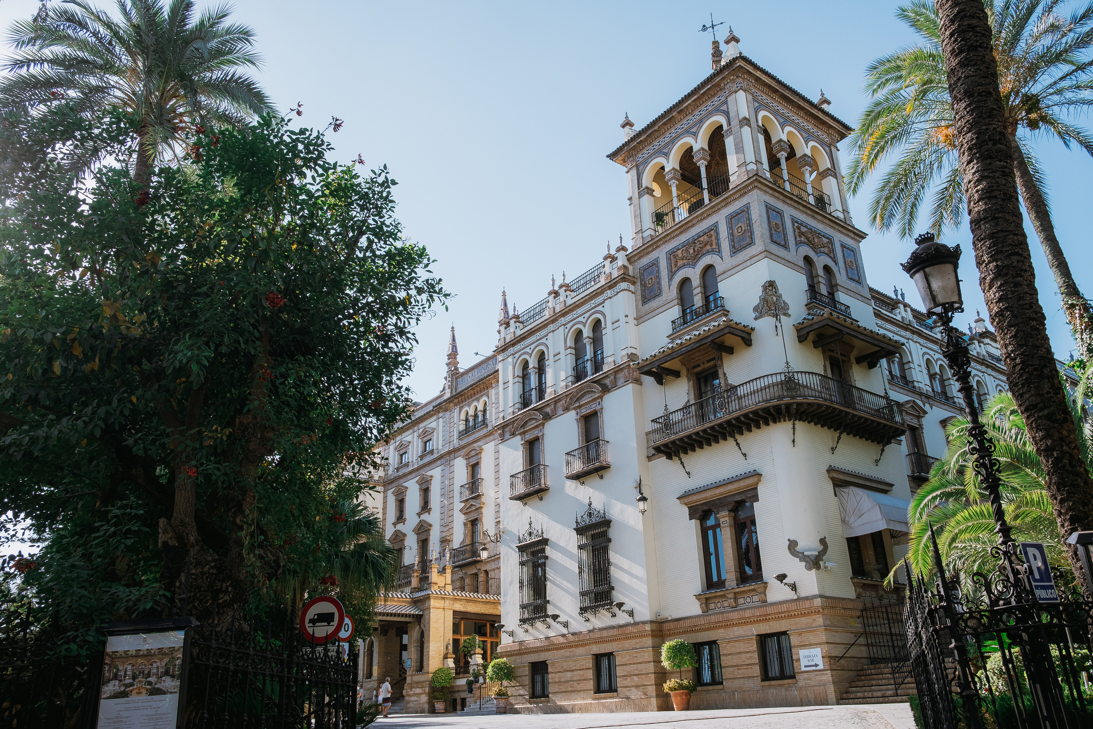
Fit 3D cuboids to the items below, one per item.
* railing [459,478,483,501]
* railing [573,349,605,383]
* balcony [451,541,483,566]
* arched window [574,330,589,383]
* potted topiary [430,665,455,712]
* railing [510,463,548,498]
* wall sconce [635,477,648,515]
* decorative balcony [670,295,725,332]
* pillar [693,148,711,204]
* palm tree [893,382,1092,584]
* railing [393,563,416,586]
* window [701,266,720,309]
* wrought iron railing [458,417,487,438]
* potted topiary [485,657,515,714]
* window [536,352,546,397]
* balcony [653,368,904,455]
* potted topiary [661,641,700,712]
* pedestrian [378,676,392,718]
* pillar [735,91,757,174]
[{"bbox_3d":[-4.617,7.760,50.113,0.364,1.070,2.161,16,-29,-35],"label":"railing"},{"bbox_3d":[1.924,0.293,36.946,0.160,1.065,2.098,16,-29,-35],"label":"railing"},{"bbox_3d":[-4.950,11.882,51.385,0.550,1.000,2.700,16,-29,-35],"label":"balcony"},{"bbox_3d":[1.639,-0.385,37.739,0.234,2.726,1.065,16,-29,-35],"label":"arched window"},{"bbox_3d":[-5.432,16.925,42.755,1.280,2.270,1.280,-2,-24,-1],"label":"potted topiary"},{"bbox_3d":[-0.731,5.006,34.965,0.535,0.995,2.087,16,-29,-35],"label":"railing"},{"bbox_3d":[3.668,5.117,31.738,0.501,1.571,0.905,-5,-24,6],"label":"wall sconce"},{"bbox_3d":[5.563,-1.807,30.111,0.278,0.471,2.440,16,-29,-35],"label":"decorative balcony"},{"bbox_3d":[6.708,-7.857,34.809,0.564,2.716,0.564,16,-29,-35],"label":"pillar"},{"bbox_3d":[8.365,3.006,15.198,3.600,5.400,3.600,-14,-27,26],"label":"palm tree"},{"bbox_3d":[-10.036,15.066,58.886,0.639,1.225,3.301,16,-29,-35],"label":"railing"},{"bbox_3d":[6.627,-3.034,32.787,0.234,2.045,0.937,16,-29,-35],"label":"window"},{"bbox_3d":[-4.981,4.418,56.136,0.266,0.554,3.568,16,-29,-35],"label":"wrought iron railing"},{"bbox_3d":[-1.949,13.731,35.152,1.270,2.250,1.270,-2,-24,-1],"label":"potted topiary"},{"bbox_3d":[-0.096,0.580,36.749,0.214,2.440,0.909,16,-29,-35],"label":"window"},{"bbox_3d":[8.409,1.835,29.366,9.300,1.540,4.630,-5,-24,6],"label":"balcony"},{"bbox_3d":[4.235,9.836,25.973,1.102,2.140,1.102,-1,-24,-1],"label":"potted topiary"},{"bbox_3d":[-7.451,15.529,38.298,0.500,1.720,0.500,10,-26,-25],"label":"pedestrian"},{"bbox_3d":[8.127,-9.283,33.267,0.405,4.153,0.405,16,-29,-35],"label":"pillar"}]

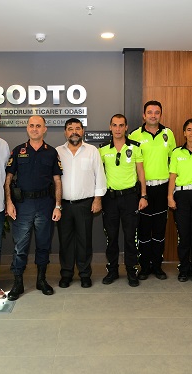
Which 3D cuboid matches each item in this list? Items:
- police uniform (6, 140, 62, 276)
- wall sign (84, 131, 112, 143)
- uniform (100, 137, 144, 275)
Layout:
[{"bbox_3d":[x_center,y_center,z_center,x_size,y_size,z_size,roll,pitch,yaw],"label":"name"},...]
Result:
[{"bbox_3d":[-0.614,0.202,3.652,0.540,1.310,0.300,-1,5,-11],"label":"police uniform"},{"bbox_3d":[0.038,-0.595,4.441,0.330,0.122,0.018,0,5,-1],"label":"wall sign"},{"bbox_3d":[0.268,0.214,3.858,0.480,1.420,0.280,0,5,7],"label":"uniform"}]

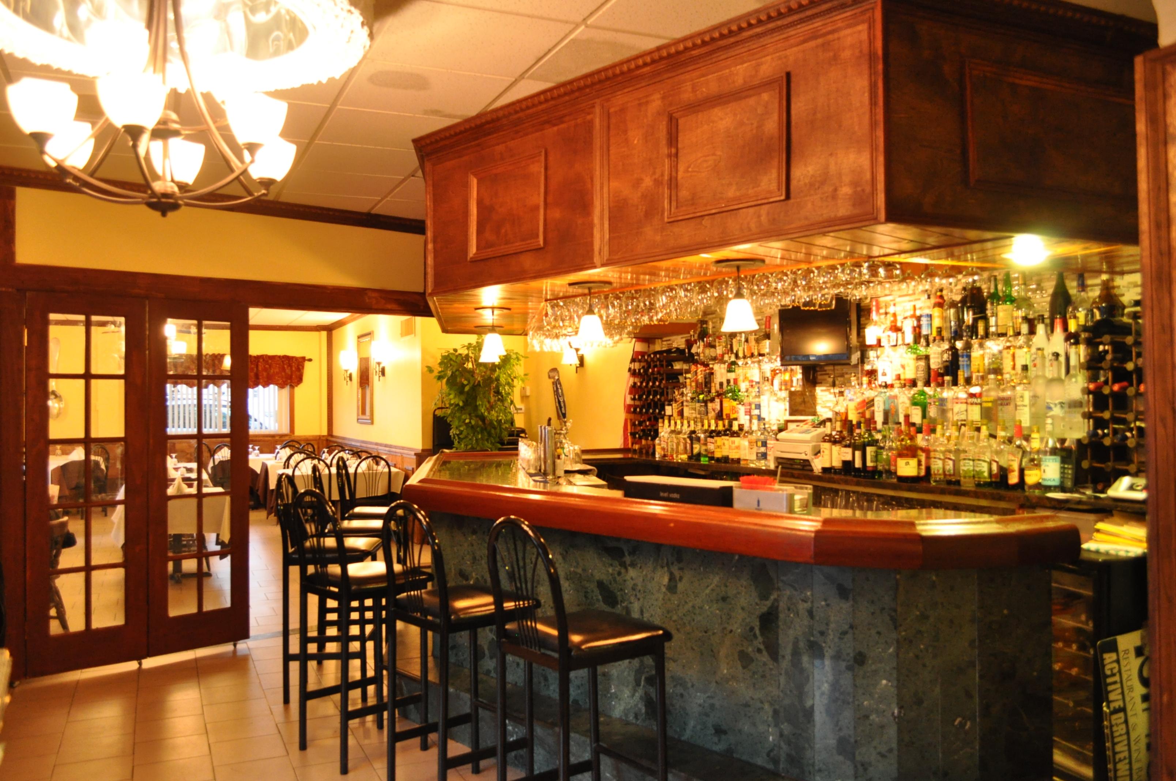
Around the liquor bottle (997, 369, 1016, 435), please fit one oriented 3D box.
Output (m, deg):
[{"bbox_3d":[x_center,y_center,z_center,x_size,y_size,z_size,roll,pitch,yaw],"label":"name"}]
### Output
[{"bbox_3d":[1.907,0.062,4.454,0.085,0.295,0.085,-1,-1,33],"label":"liquor bottle"}]

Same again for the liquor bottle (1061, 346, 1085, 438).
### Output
[{"bbox_3d":[2.129,0.006,4.280,0.103,0.414,0.103,0,-1,-38],"label":"liquor bottle"}]

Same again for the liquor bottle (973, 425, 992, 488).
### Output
[{"bbox_3d":[1.803,0.295,4.481,0.080,0.291,0.075,-1,-1,26],"label":"liquor bottle"}]

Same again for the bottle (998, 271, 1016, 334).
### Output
[{"bbox_3d":[2.012,-0.418,4.705,0.085,0.299,0.085,-1,-1,25],"label":"bottle"}]

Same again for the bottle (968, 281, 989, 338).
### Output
[{"bbox_3d":[1.951,-0.405,4.902,0.090,0.294,0.095,0,-1,-41],"label":"bottle"}]

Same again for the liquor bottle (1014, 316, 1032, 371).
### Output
[{"bbox_3d":[2.031,-0.193,4.565,0.080,0.305,0.080,0,-1,-40],"label":"liquor bottle"}]

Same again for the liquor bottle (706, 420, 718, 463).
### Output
[{"bbox_3d":[0.812,0.326,6.399,0.074,0.285,0.074,-1,-1,12],"label":"liquor bottle"}]

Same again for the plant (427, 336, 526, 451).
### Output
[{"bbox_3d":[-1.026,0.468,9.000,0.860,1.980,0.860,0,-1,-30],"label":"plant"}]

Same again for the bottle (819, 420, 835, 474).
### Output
[{"bbox_3d":[1.343,0.311,5.480,0.076,0.305,0.076,0,-1,0],"label":"bottle"}]

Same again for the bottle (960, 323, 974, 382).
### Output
[{"bbox_3d":[1.843,-0.175,4.771,0.073,0.309,0.073,0,-1,-41],"label":"bottle"}]

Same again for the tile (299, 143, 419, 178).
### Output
[{"bbox_3d":[-1.167,-1.204,5.115,0.605,0.018,0.605,0,-1,-24],"label":"tile"}]

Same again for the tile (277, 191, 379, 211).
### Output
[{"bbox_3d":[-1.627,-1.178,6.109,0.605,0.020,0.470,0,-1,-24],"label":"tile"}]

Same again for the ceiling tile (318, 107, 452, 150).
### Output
[{"bbox_3d":[-0.907,-1.206,4.522,0.610,0.020,0.610,0,-1,-24],"label":"ceiling tile"}]

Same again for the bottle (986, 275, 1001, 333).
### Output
[{"bbox_3d":[2.000,-0.418,4.826,0.076,0.302,0.076,0,-1,-45],"label":"bottle"}]

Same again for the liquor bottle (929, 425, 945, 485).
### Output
[{"bbox_3d":[1.695,0.302,4.720,0.086,0.313,0.086,0,-1,-38],"label":"liquor bottle"}]

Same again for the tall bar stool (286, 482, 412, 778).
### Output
[{"bbox_3d":[-0.969,0.967,4.157,0.475,1.120,0.415,0,-1,-43],"label":"tall bar stool"}]

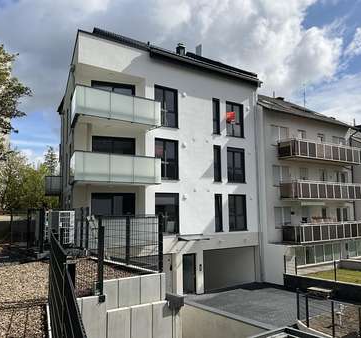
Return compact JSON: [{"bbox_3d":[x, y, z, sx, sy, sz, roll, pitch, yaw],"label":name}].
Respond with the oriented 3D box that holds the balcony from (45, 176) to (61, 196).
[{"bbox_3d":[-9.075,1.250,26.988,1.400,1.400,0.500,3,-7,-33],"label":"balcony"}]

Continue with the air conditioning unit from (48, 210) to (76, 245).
[{"bbox_3d":[-4.525,2.253,14.547,0.850,1.300,0.500,5,-8,-42],"label":"air conditioning unit"}]

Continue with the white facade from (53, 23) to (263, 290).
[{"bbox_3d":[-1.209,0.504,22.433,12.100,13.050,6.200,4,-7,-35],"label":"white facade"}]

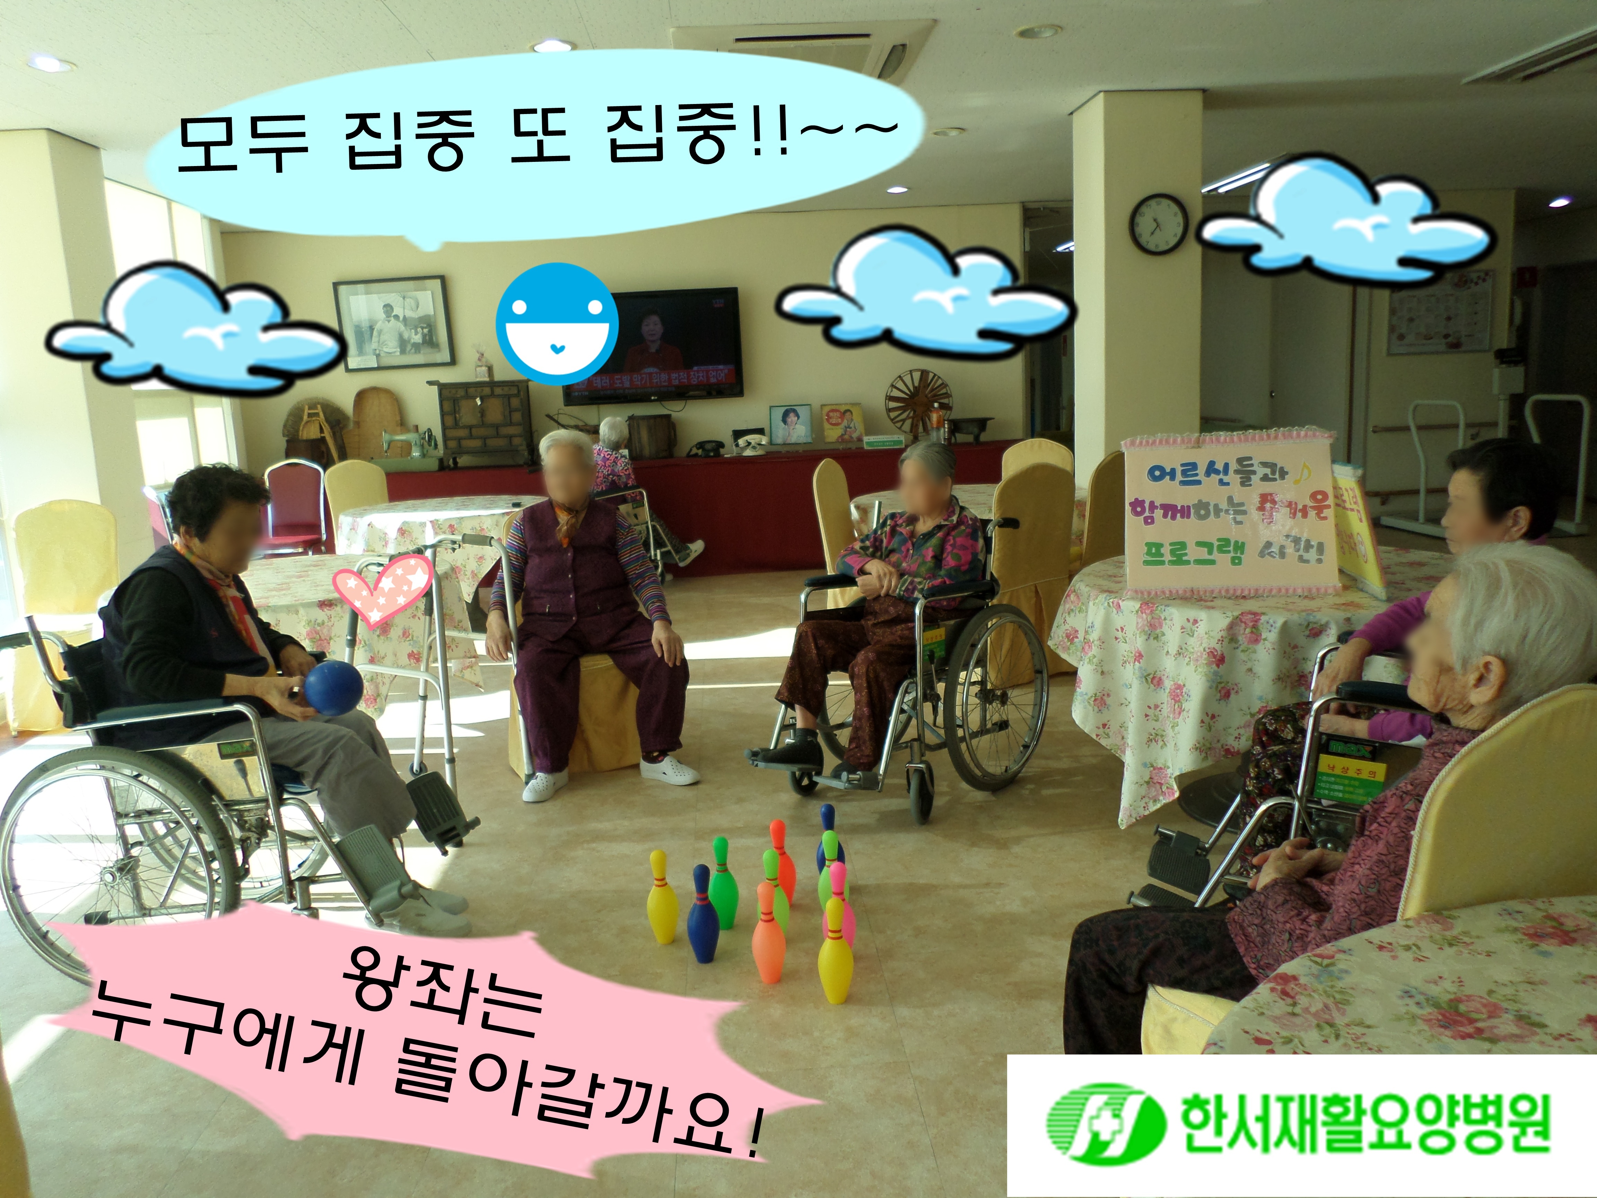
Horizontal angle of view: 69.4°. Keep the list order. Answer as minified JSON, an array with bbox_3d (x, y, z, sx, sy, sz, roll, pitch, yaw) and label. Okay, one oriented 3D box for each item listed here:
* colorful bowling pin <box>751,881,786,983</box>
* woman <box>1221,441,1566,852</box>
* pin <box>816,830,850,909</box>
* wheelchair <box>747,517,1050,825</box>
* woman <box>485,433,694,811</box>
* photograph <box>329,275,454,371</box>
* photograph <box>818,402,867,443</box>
[{"bbox_3d":[-0.064,0.728,2.514,0.076,0.232,0.076,-3,10,0],"label":"colorful bowling pin"},{"bbox_3d":[1.188,0.238,2.308,0.692,1.105,0.506,2,11,26],"label":"woman"},{"bbox_3d":[0.083,0.672,2.792,0.076,0.232,0.076,-3,10,0],"label":"pin"},{"bbox_3d":[0.326,0.182,3.724,0.620,0.900,1.010,5,12,41],"label":"wheelchair"},{"bbox_3d":[-0.710,0.009,4.055,0.640,1.190,0.800,-4,10,-7],"label":"woman"},{"bbox_3d":[-3.096,-2.108,8.874,0.840,0.670,0.030,-4,12,-2],"label":"photograph"},{"bbox_3d":[0.341,-1.333,8.750,0.312,0.302,0.025,-3,-4,-4],"label":"photograph"}]

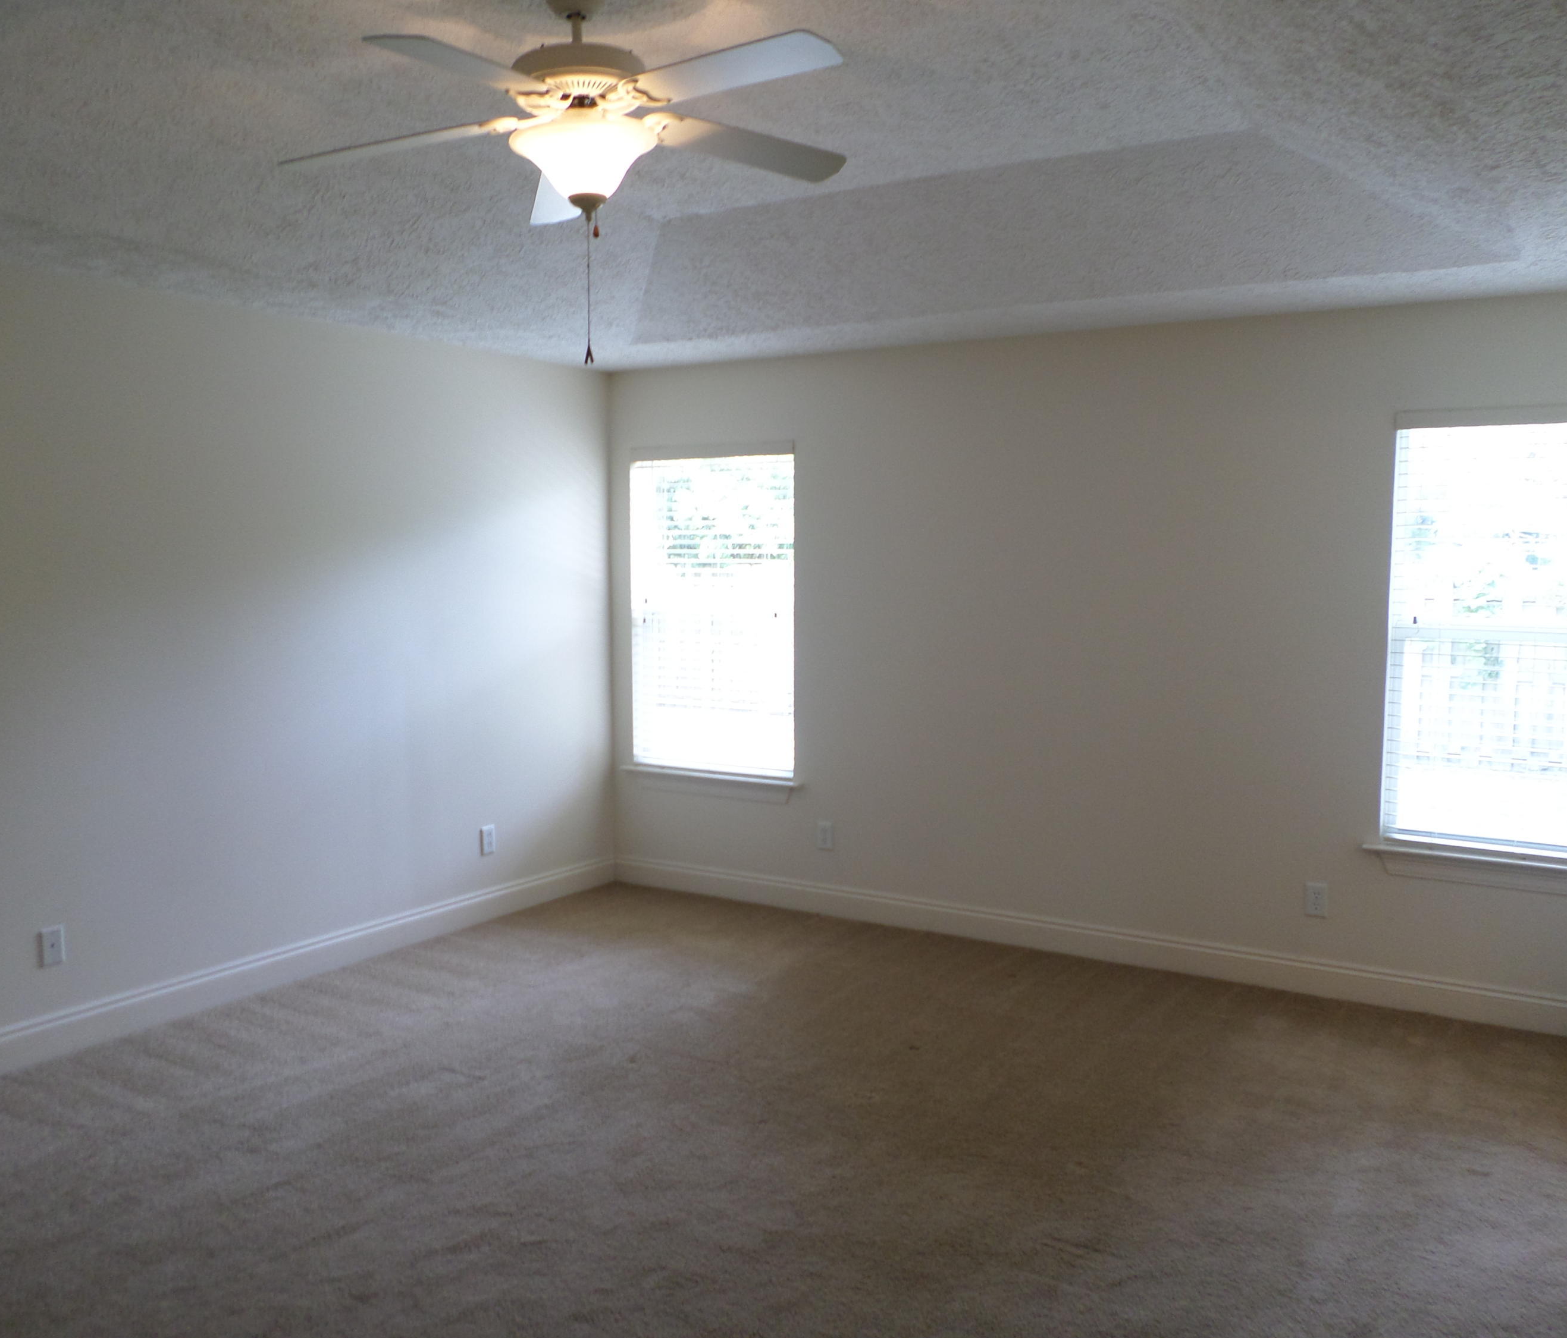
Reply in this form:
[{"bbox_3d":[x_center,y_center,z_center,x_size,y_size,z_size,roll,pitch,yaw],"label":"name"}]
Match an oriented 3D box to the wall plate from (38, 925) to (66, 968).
[{"bbox_3d":[-2.265,0.861,3.997,0.008,0.115,0.071,3,5,32],"label":"wall plate"}]

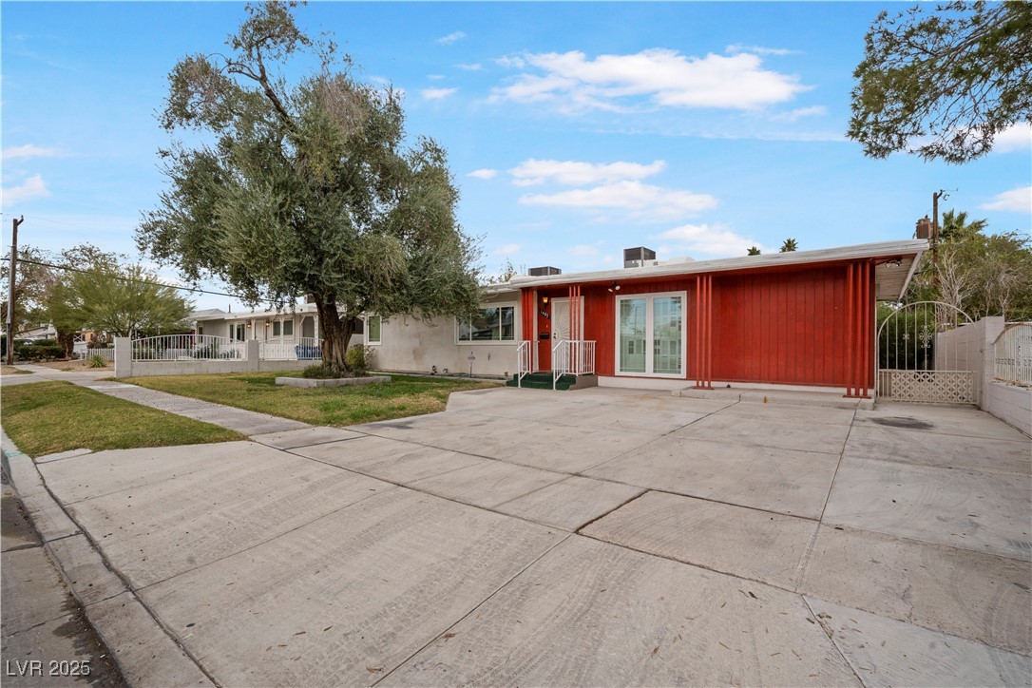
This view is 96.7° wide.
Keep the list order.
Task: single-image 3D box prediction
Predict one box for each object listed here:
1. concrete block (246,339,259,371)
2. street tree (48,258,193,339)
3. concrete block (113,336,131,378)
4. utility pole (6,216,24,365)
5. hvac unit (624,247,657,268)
[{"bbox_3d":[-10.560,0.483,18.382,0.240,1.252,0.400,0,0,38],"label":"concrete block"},{"bbox_3d":[-21.524,-1.692,25.000,6.000,5.785,6.000,0,0,38],"label":"street tree"},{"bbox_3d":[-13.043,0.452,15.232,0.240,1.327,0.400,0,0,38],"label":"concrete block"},{"bbox_3d":[-28.976,-3.097,26.500,0.420,8.632,0.350,1,0,38],"label":"utility pole"},{"bbox_3d":[4.235,-2.686,15.655,0.680,0.950,1.120,0,0,38],"label":"hvac unit"}]

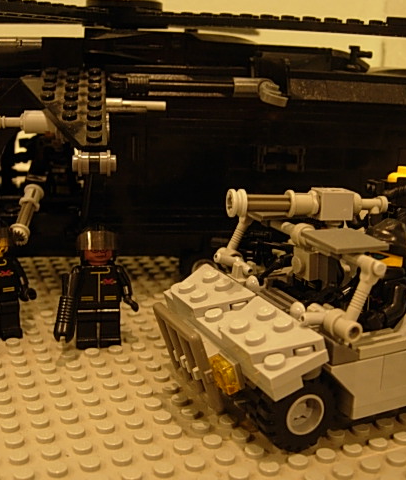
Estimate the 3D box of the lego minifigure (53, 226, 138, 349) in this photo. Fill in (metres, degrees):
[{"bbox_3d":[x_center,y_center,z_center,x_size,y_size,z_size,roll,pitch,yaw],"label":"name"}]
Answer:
[{"bbox_3d":[-0.038,0.017,0.233,0.028,0.042,0.015,0,15,-11],"label":"lego minifigure"}]

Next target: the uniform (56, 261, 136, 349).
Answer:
[{"bbox_3d":[-0.037,0.023,0.232,0.028,0.029,0.013,0,15,-11],"label":"uniform"}]

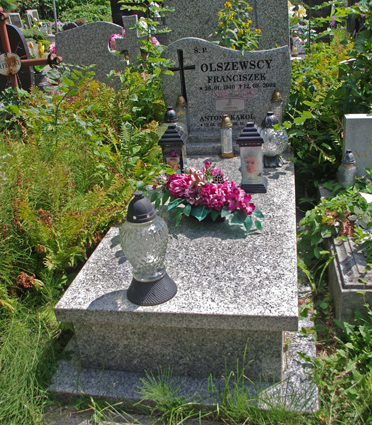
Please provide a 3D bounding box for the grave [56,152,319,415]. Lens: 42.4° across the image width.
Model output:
[{"bbox_3d":[0.125,0.126,2.467,0.988,0.344,1.901,0,26,12],"label":"grave"}]

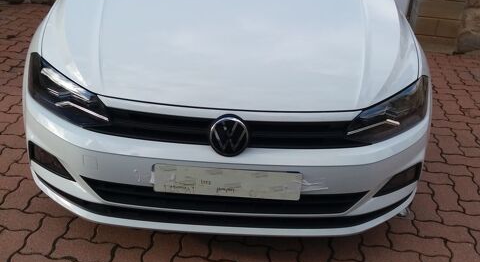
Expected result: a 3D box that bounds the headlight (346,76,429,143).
[{"bbox_3d":[0.573,-0.079,1.998,0.390,0.180,0.360,3,27,-2],"label":"headlight"}]

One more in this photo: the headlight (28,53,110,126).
[{"bbox_3d":[-0.644,-0.144,1.957,0.390,0.180,0.360,3,27,-2],"label":"headlight"}]

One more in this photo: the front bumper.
[{"bbox_3d":[-0.048,0.098,2.030,1.680,0.470,0.480,3,27,-2],"label":"front bumper"}]

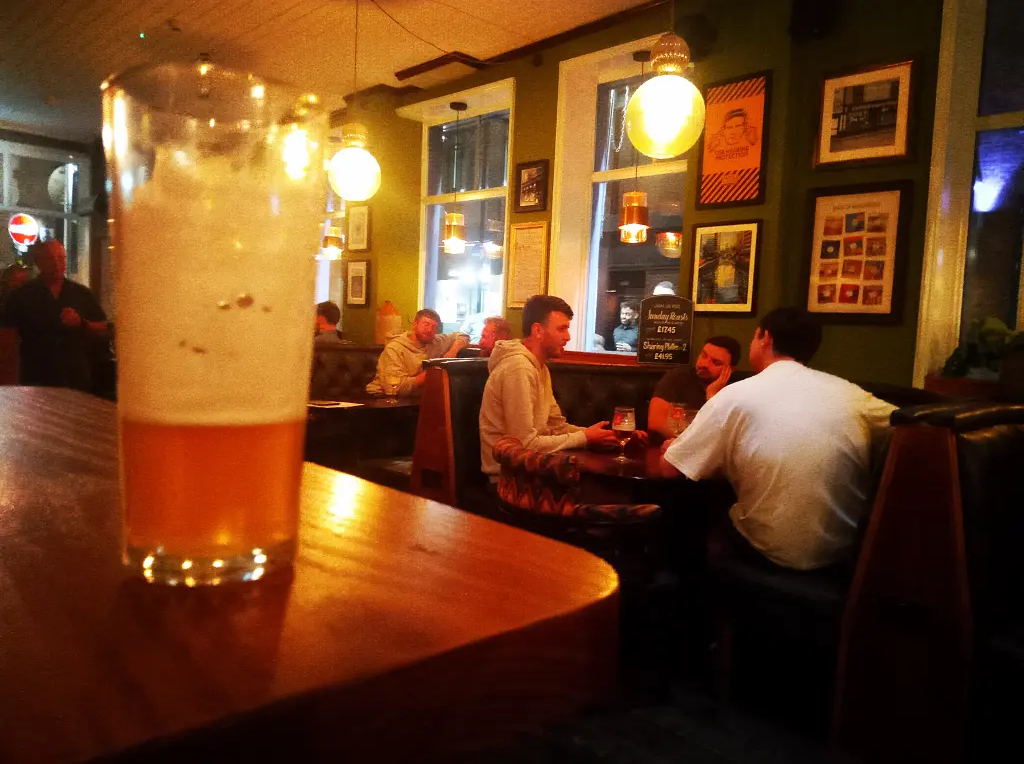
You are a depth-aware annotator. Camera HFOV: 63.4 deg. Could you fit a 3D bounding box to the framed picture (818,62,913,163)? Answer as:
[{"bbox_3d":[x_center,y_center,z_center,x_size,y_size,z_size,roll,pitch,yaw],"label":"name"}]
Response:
[{"bbox_3d":[1.722,-1.300,4.054,0.030,0.449,0.441,0,5,-45],"label":"framed picture"}]

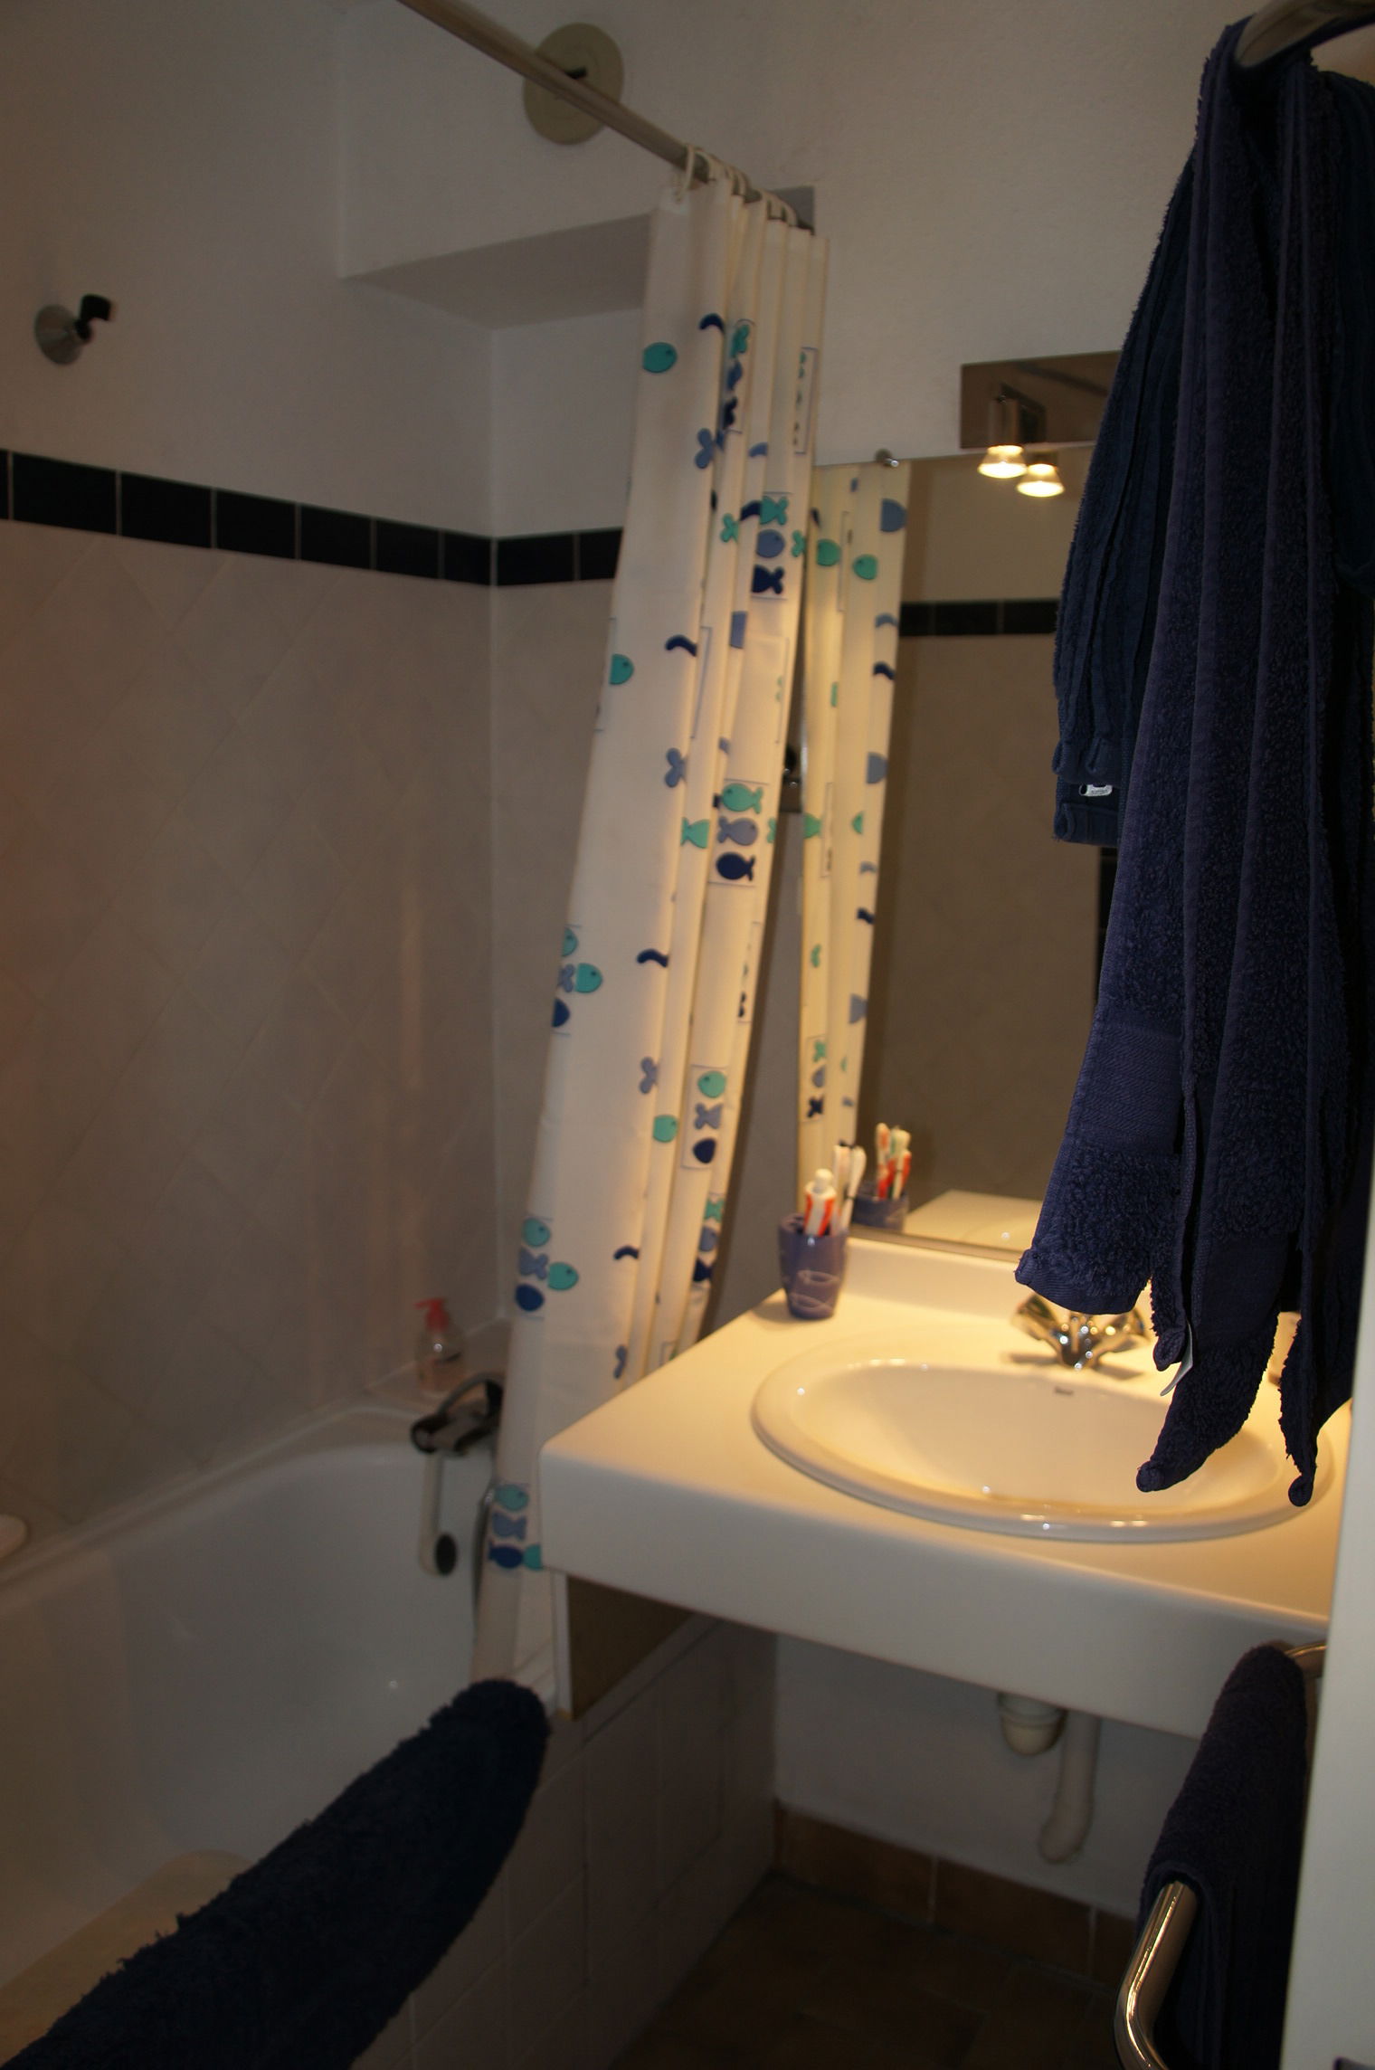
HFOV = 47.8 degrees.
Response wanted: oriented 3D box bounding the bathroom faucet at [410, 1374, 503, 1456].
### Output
[{"bbox_3d":[-0.281,0.531,2.213,0.180,0.125,0.190,6,12,30],"label":"bathroom faucet"}]

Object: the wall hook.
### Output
[{"bbox_3d":[-0.681,-0.797,1.750,0.075,0.072,0.067,6,12,30],"label":"wall hook"}]

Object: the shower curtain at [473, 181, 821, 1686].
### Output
[{"bbox_3d":[-0.046,-0.046,1.745,0.180,1.770,0.560,6,12,30],"label":"shower curtain"}]

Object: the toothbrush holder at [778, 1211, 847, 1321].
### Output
[{"bbox_3d":[0.156,0.289,1.915,0.092,0.115,0.092,0,10,0],"label":"toothbrush holder"}]

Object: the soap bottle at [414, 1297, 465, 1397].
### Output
[{"bbox_3d":[-0.381,0.471,2.364,0.068,0.148,0.065,-6,12,-30],"label":"soap bottle"}]

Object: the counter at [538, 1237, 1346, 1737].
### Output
[{"bbox_3d":[0.362,0.424,1.594,0.845,0.200,0.570,6,12,30],"label":"counter"}]

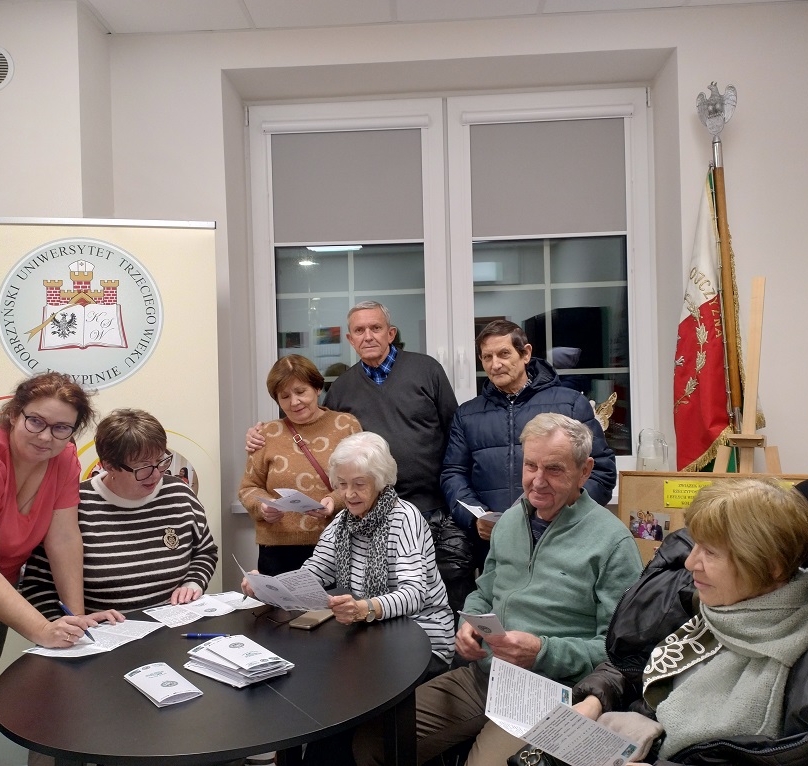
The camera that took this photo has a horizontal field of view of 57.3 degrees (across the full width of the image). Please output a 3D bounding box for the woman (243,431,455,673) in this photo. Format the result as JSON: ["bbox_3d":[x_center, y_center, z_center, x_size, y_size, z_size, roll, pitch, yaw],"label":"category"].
[{"bbox_3d":[-0.130,0.795,2.280,0.530,1.280,0.660,-1,1,38],"label":"woman"}]

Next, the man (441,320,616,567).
[{"bbox_3d":[0.447,0.592,2.570,0.580,1.640,0.420,-1,1,20],"label":"man"}]

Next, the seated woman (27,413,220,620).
[{"bbox_3d":[-0.810,0.748,2.160,0.560,1.344,0.700,-2,0,-21],"label":"seated woman"}]

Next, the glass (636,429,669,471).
[{"bbox_3d":[1.041,0.316,3.100,0.135,0.240,0.115,-2,0,-6],"label":"glass"}]

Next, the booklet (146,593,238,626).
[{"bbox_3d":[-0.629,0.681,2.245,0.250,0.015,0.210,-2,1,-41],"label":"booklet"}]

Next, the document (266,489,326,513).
[{"bbox_3d":[-0.353,0.379,2.360,0.190,0.060,0.210,-26,-24,19],"label":"document"}]

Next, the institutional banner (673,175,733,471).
[{"bbox_3d":[1.134,-0.211,2.760,0.250,1.160,0.160,-3,-4,17],"label":"institutional banner"}]

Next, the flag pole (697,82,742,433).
[{"bbox_3d":[1.245,0.119,2.750,0.150,2.500,0.070,-3,-4,12],"label":"flag pole"}]

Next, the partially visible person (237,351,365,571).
[{"bbox_3d":[-0.346,0.656,2.470,0.430,1.500,0.380,-2,0,-5],"label":"partially visible person"}]

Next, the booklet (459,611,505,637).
[{"bbox_3d":[0.197,0.587,1.760,0.100,0.012,0.200,0,-39,17],"label":"booklet"}]

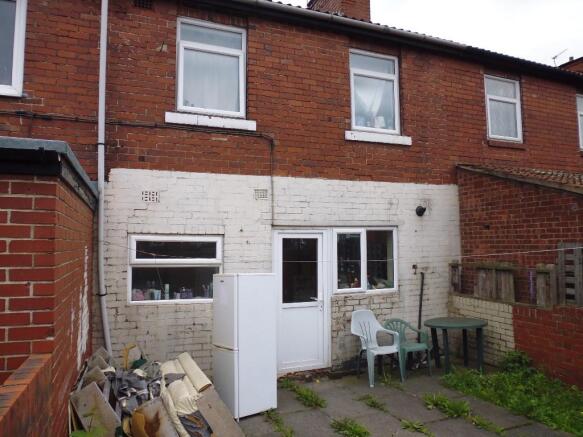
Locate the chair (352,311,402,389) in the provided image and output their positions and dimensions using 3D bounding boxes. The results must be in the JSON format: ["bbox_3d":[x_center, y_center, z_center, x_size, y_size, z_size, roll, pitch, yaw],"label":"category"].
[{"bbox_3d":[1.181,1.816,5.741,0.560,0.910,0.580,1,-4,-21],"label":"chair"}]

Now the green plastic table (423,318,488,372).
[{"bbox_3d":[2.516,1.935,6.174,0.900,0.715,0.900,1,-4,-20],"label":"green plastic table"}]

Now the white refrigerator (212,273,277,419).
[{"bbox_3d":[-0.549,1.435,4.763,0.562,1.560,0.545,2,-5,-35],"label":"white refrigerator"}]

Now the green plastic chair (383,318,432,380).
[{"bbox_3d":[1.686,1.897,5.946,0.550,0.770,0.530,1,-4,-24],"label":"green plastic chair"}]

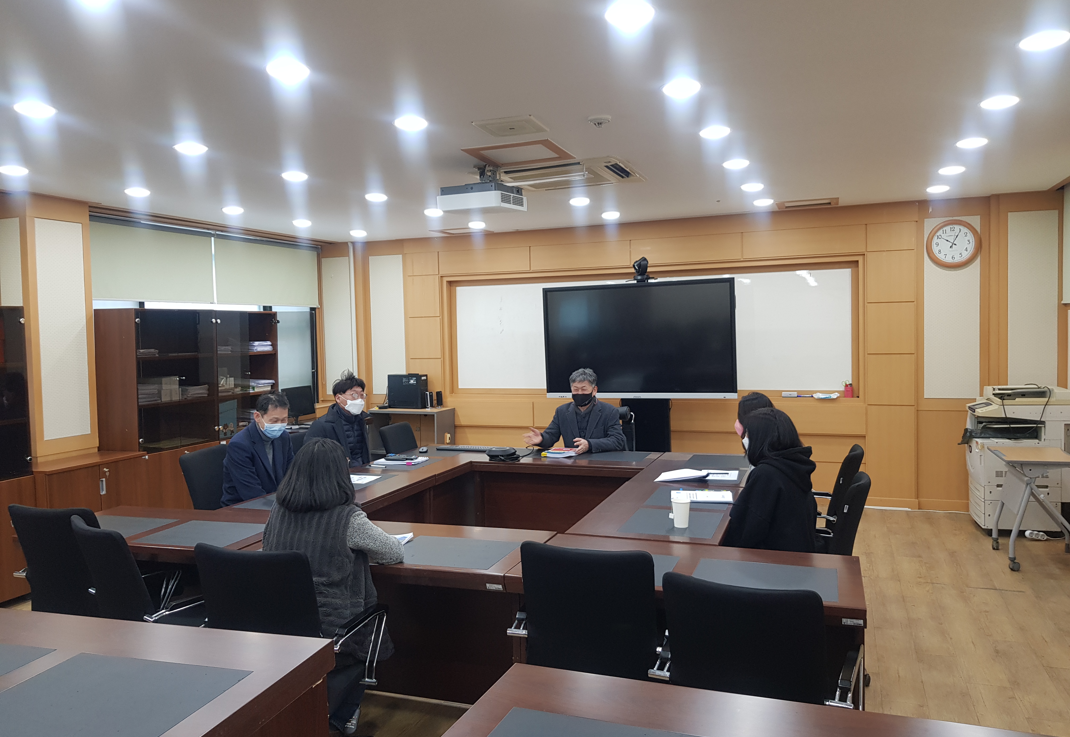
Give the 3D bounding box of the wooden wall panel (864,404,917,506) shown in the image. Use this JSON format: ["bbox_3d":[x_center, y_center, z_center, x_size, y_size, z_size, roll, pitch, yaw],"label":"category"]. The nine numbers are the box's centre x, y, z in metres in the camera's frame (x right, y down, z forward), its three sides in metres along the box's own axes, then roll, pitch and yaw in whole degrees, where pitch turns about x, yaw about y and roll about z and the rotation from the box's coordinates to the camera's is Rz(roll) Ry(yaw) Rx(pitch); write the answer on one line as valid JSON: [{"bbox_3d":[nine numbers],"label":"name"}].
[{"bbox_3d":[3.075,0.751,6.931,0.393,0.868,0.020,0,3,21],"label":"wooden wall panel"}]

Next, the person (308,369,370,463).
[{"bbox_3d":[-1.321,0.717,5.771,0.750,1.380,0.520,0,2,26],"label":"person"}]

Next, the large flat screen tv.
[{"bbox_3d":[0.911,-0.243,7.120,1.724,1.018,0.090,0,3,21],"label":"large flat screen tv"}]

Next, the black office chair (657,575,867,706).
[{"bbox_3d":[0.694,1.033,2.477,0.580,0.910,0.600,0,3,26],"label":"black office chair"}]

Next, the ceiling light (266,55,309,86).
[{"bbox_3d":[-0.942,-1.135,3.065,0.155,0.030,0.155,0,3,21],"label":"ceiling light"}]

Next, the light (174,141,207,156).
[{"bbox_3d":[-1.772,-1.126,4.134,0.165,0.030,0.165,0,3,21],"label":"light"}]

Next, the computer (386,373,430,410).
[{"bbox_3d":[-1.339,0.246,8.518,0.410,0.360,0.175,0,2,20],"label":"computer"}]

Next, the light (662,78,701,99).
[{"bbox_3d":[0.604,-1.156,3.317,0.145,0.040,0.145,0,3,21],"label":"light"}]

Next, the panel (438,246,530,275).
[{"bbox_3d":[-0.531,-1.102,8.210,1.022,0.238,0.020,0,3,21],"label":"panel"}]

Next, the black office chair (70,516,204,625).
[{"bbox_3d":[-1.518,1.047,3.358,0.580,0.910,0.600,1,4,39],"label":"black office chair"}]

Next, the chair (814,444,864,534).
[{"bbox_3d":[1.445,0.903,4.272,0.600,0.970,0.570,0,3,21],"label":"chair"}]

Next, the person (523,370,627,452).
[{"bbox_3d":[0.295,0.671,5.833,0.664,1.332,0.750,0,3,24],"label":"person"}]

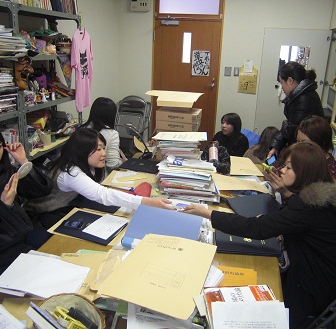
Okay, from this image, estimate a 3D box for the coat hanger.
[{"bbox_3d":[-0.743,-1.205,3.130,0.020,0.230,0.380,6,18,11],"label":"coat hanger"}]

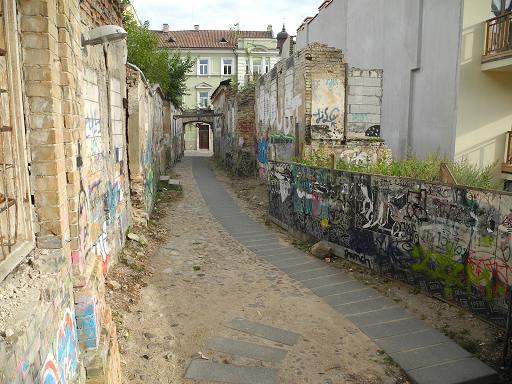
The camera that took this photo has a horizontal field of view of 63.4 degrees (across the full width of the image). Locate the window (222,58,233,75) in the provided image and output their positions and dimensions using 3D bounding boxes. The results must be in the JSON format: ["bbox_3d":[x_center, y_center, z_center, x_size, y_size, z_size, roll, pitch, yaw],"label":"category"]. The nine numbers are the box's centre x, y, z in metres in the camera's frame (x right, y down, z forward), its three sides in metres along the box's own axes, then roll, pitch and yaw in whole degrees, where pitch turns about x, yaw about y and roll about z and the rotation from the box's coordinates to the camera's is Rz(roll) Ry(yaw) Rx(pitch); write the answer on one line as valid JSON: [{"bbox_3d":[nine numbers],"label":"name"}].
[{"bbox_3d":[-2.733,-12.035,39.711,0.960,1.490,0.180,0,8,0],"label":"window"}]

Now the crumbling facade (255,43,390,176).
[{"bbox_3d":[1.650,-2.129,12.778,2.900,3.750,5.200,-1,8,-6],"label":"crumbling facade"}]

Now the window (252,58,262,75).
[{"bbox_3d":[0.143,-11.947,39.421,0.950,1.480,0.180,0,8,0],"label":"window"}]

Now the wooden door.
[{"bbox_3d":[-5.155,-5.254,40.665,0.980,2.340,0.180,0,8,0],"label":"wooden door"}]

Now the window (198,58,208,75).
[{"bbox_3d":[-5.035,-12.035,39.711,0.960,1.490,0.180,0,8,0],"label":"window"}]

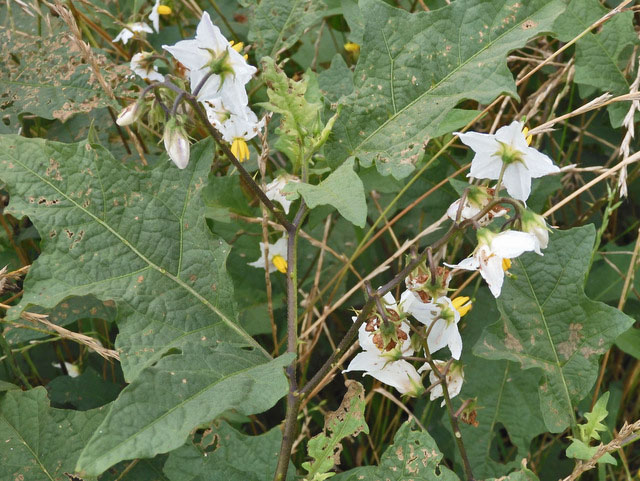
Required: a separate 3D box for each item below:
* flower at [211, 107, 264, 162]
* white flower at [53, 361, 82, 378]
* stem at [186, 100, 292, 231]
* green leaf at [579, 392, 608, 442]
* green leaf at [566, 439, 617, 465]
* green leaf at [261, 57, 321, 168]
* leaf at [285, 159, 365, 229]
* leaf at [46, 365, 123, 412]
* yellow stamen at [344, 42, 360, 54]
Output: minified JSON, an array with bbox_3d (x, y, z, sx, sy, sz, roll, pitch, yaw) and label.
[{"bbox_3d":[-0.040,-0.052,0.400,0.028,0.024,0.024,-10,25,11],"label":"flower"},{"bbox_3d":[-0.164,0.083,0.540,0.020,0.015,0.014,15,55,11],"label":"white flower"},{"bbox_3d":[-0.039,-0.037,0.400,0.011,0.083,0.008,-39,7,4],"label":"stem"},{"bbox_3d":[0.154,0.099,0.470,0.016,0.030,0.010,20,15,6],"label":"green leaf"},{"bbox_3d":[0.153,0.119,0.470,0.028,0.006,0.017,0,41,0],"label":"green leaf"},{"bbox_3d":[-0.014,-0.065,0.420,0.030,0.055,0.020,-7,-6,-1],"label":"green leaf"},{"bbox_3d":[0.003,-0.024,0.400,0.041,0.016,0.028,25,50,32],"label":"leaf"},{"bbox_3d":[-0.158,0.100,0.560,0.052,0.012,0.038,11,38,14],"label":"leaf"},{"bbox_3d":[0.020,-0.120,0.520,0.008,0.007,0.009,-5,32,-8],"label":"yellow stamen"}]

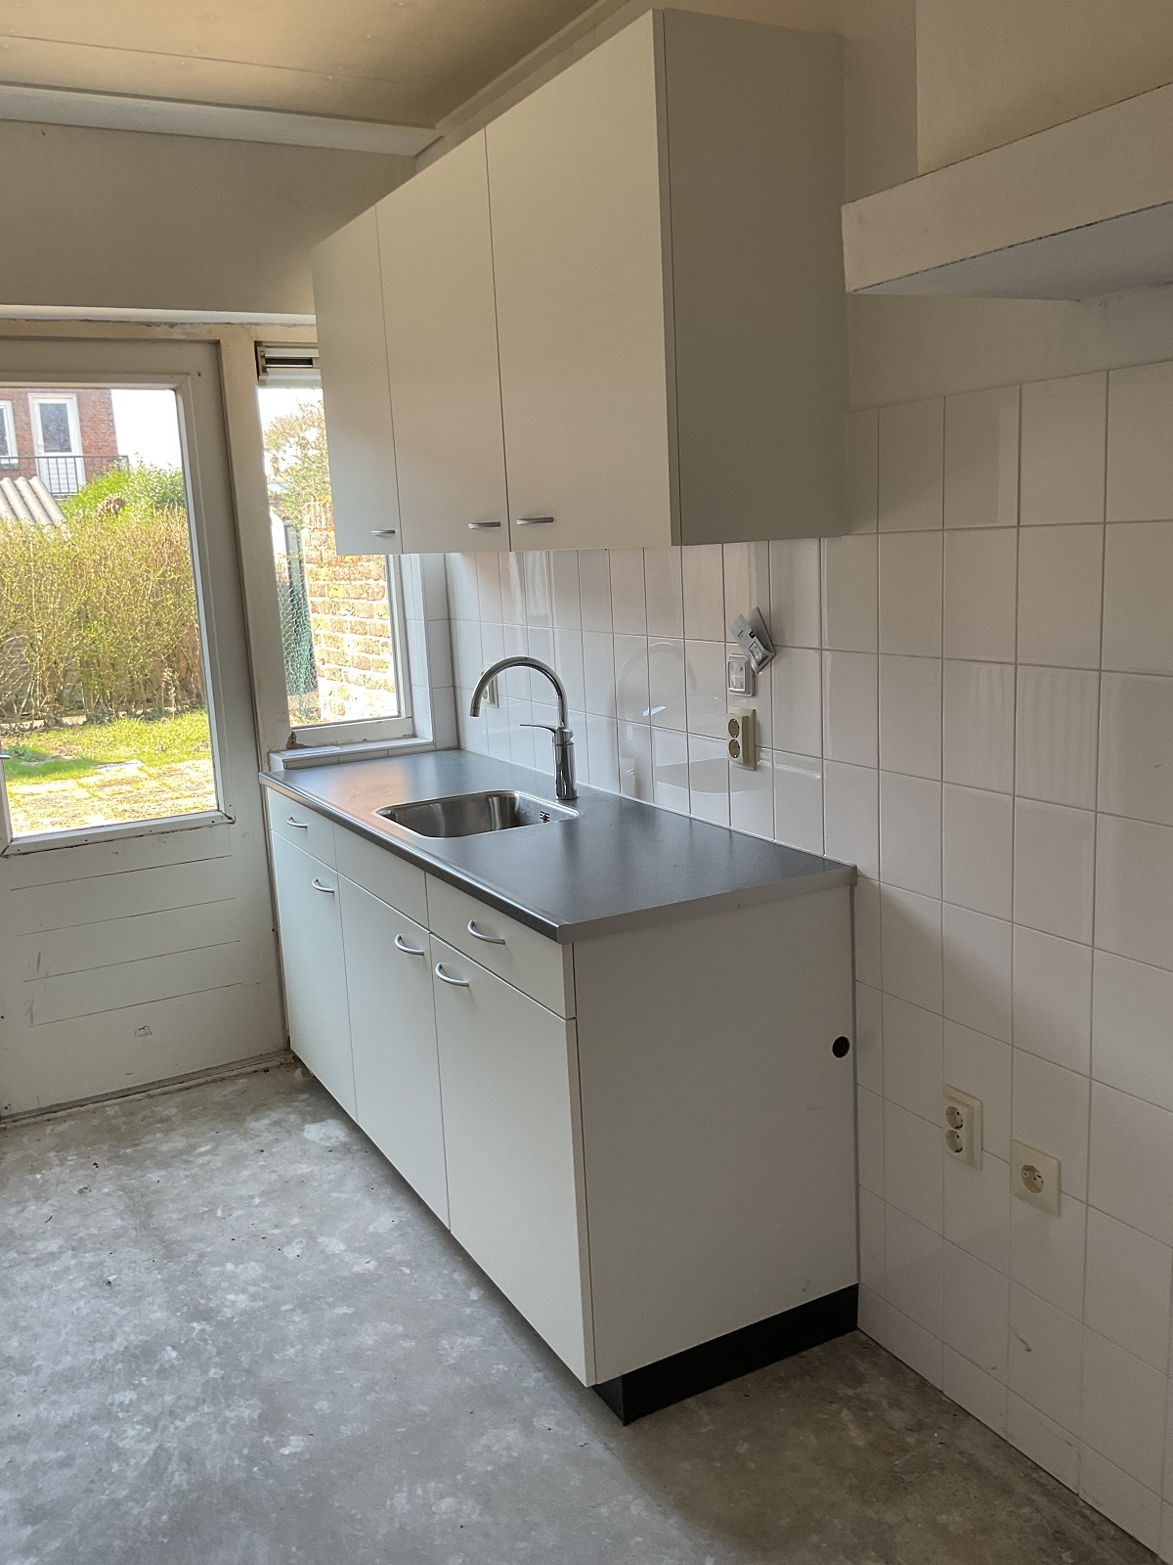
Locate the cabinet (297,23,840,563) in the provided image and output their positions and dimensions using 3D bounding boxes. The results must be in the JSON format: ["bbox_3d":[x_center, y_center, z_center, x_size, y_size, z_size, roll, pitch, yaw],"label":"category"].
[{"bbox_3d":[-0.134,-0.904,2.833,0.358,0.786,1.715,-8,12,-27],"label":"cabinet"}]

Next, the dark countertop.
[{"bbox_3d":[-0.210,0.076,2.992,0.593,0.032,1.812,-8,12,-27],"label":"dark countertop"}]

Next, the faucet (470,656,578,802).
[{"bbox_3d":[-0.146,-0.119,3.012,0.254,0.340,0.057,-8,12,-27],"label":"faucet"}]

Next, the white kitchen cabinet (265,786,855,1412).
[{"bbox_3d":[-0.185,0.525,3.069,0.590,0.882,1.791,-8,12,-27],"label":"white kitchen cabinet"}]

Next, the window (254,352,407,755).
[{"bbox_3d":[-0.729,-0.664,3.804,0.380,1.102,0.069,-8,12,-27],"label":"window"}]

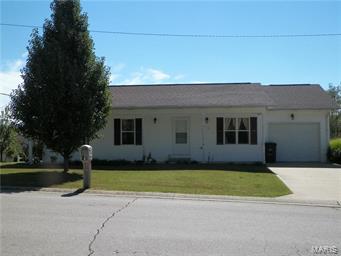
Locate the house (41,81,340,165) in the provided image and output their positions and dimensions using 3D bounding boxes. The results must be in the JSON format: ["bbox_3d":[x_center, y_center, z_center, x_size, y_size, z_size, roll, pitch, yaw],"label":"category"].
[{"bbox_3d":[1.120,-0.410,25.350,16.000,4.750,8.300,0,-2,7],"label":"house"}]

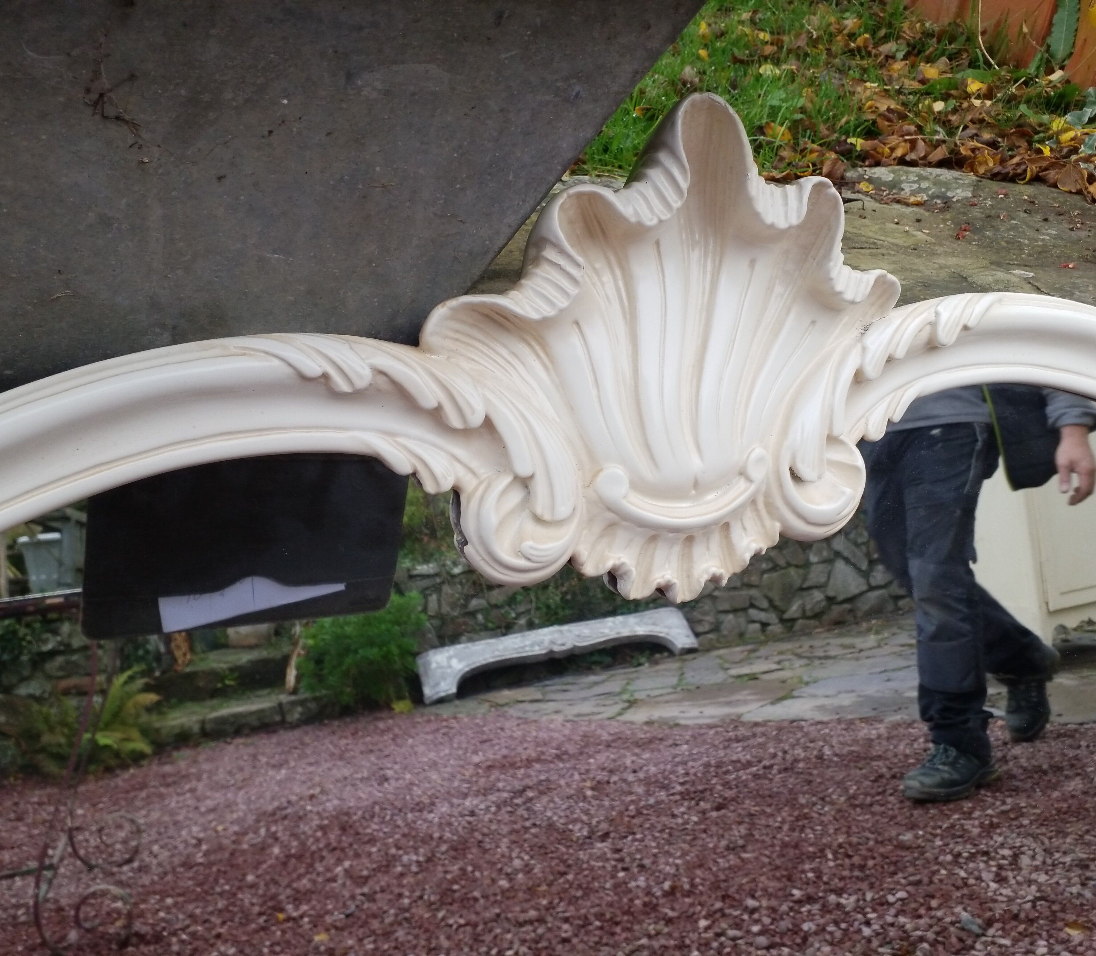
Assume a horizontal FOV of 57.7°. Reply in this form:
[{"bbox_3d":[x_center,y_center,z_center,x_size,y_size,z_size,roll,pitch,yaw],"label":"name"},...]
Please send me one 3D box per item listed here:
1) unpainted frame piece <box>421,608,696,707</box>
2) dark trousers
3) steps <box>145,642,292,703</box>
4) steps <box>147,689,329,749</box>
[{"bbox_3d":[0.067,0.894,5.053,1.470,0.250,0.110,-5,-30,-30],"label":"unpainted frame piece"},{"bbox_3d":[1.198,0.301,2.851,0.400,0.880,0.580,-8,-2,42],"label":"dark trousers"},{"bbox_3d":[-1.691,1.030,5.081,0.820,0.165,0.420,-5,-2,-35],"label":"steps"},{"bbox_3d":[-1.480,1.135,4.740,0.900,0.130,0.400,-5,-2,-35],"label":"steps"}]

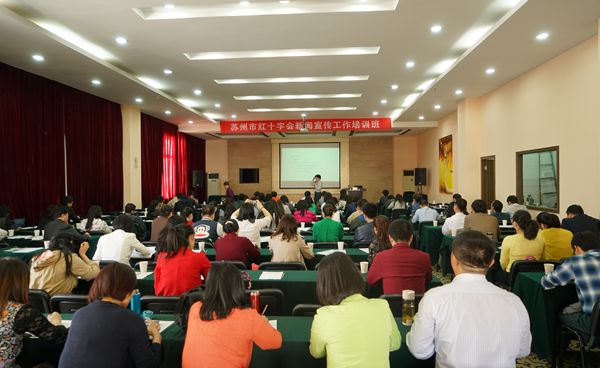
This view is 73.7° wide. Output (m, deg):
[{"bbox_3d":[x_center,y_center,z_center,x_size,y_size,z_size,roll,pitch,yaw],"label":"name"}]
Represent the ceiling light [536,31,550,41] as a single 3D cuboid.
[{"bbox_3d":[3.463,-2.116,5.700,0.160,0.050,0.160,-1,0,4],"label":"ceiling light"}]

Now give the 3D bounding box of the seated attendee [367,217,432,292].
[{"bbox_3d":[0.805,0.933,3.220,0.530,1.330,0.750,0,0,4],"label":"seated attendee"}]

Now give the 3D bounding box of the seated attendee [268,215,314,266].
[{"bbox_3d":[-0.102,0.937,4.300,0.500,1.200,0.760,-1,1,8],"label":"seated attendee"}]

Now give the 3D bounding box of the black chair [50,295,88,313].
[{"bbox_3d":[-1.486,1.204,3.039,0.470,0.850,0.560,-1,0,4],"label":"black chair"}]

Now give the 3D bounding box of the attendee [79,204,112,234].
[{"bbox_3d":[-3.502,0.989,6.900,0.520,1.250,0.750,0,0,9],"label":"attendee"}]

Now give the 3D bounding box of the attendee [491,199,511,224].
[{"bbox_3d":[4.060,0.927,8.100,0.470,1.240,0.720,0,0,3],"label":"attendee"}]

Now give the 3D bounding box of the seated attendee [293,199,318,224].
[{"bbox_3d":[0.084,0.907,7.500,0.480,1.200,0.760,-1,1,4],"label":"seated attendee"}]

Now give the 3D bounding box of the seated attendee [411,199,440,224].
[{"bbox_3d":[2.562,0.934,8.100,0.530,1.250,0.750,0,0,4],"label":"seated attendee"}]

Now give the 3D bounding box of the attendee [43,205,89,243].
[{"bbox_3d":[-3.311,0.938,5.600,0.550,1.240,0.780,0,1,22],"label":"attendee"}]

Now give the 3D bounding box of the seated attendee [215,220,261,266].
[{"bbox_3d":[-0.677,0.963,4.330,0.500,1.160,0.760,0,1,9],"label":"seated attendee"}]

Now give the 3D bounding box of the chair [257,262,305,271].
[{"bbox_3d":[-0.186,1.136,4.020,0.450,0.810,0.520,-1,1,4],"label":"chair"}]

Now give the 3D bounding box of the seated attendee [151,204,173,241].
[{"bbox_3d":[-1.904,0.965,5.870,0.480,1.320,0.760,-1,0,12],"label":"seated attendee"}]

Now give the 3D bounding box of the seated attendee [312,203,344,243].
[{"bbox_3d":[0.395,0.934,5.580,0.460,1.310,0.750,0,0,4],"label":"seated attendee"}]

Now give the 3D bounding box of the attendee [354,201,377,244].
[{"bbox_3d":[0.972,0.931,5.720,0.500,1.320,0.780,-1,0,4],"label":"attendee"}]

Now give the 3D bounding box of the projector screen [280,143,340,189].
[{"bbox_3d":[0.429,-0.755,16.500,2.500,1.900,0.060,-1,0,4],"label":"projector screen"}]

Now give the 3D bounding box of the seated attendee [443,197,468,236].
[{"bbox_3d":[2.563,0.871,6.550,0.480,1.240,0.760,-1,1,-8],"label":"seated attendee"}]

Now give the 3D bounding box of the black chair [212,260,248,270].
[{"bbox_3d":[-0.749,1.185,4.220,0.460,0.840,0.550,0,0,4],"label":"black chair"}]

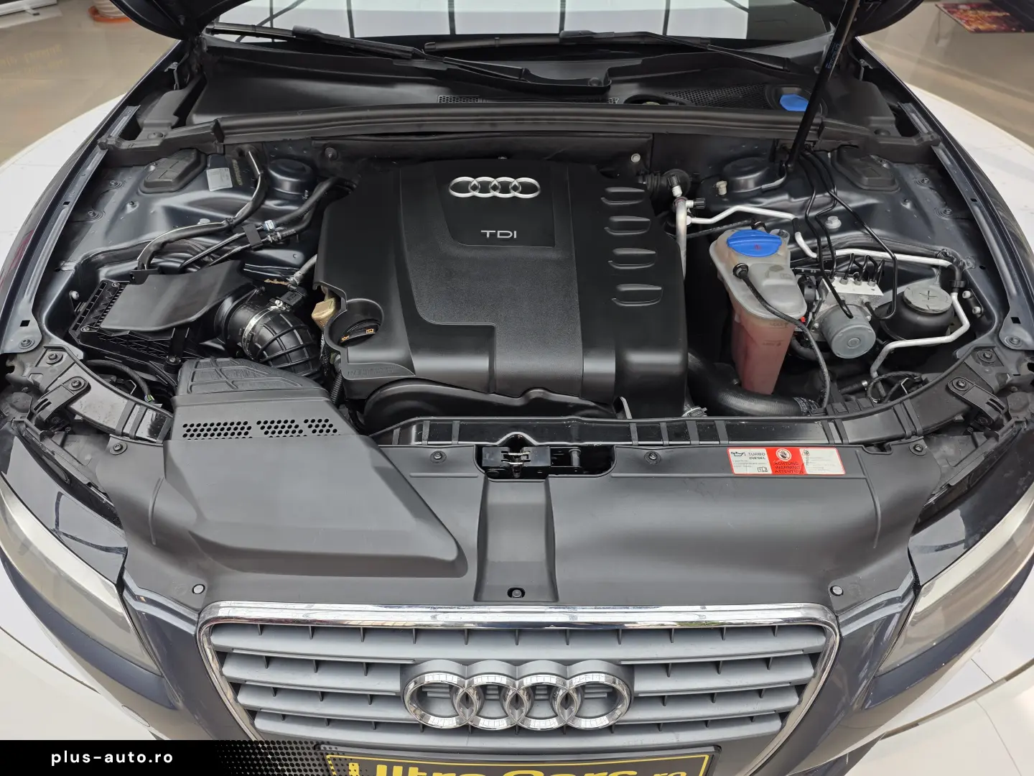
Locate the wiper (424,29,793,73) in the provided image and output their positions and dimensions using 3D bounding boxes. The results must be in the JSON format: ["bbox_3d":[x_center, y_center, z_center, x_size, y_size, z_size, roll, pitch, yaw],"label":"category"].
[{"bbox_3d":[0.197,-0.710,1.460,0.790,0.065,0.085,0,44,0],"label":"wiper"}]

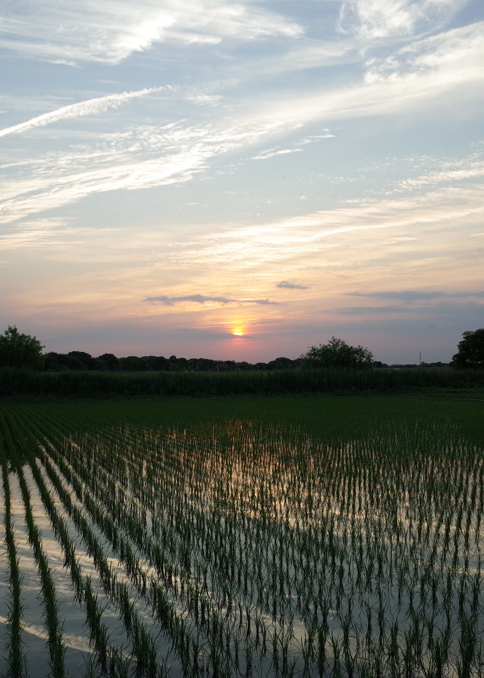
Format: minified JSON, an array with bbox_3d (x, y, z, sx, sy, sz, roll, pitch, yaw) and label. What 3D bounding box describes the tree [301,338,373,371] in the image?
[{"bbox_3d":[8.692,2.315,72.900,6.710,4.910,6.370,-1,-2,7],"label":"tree"}]

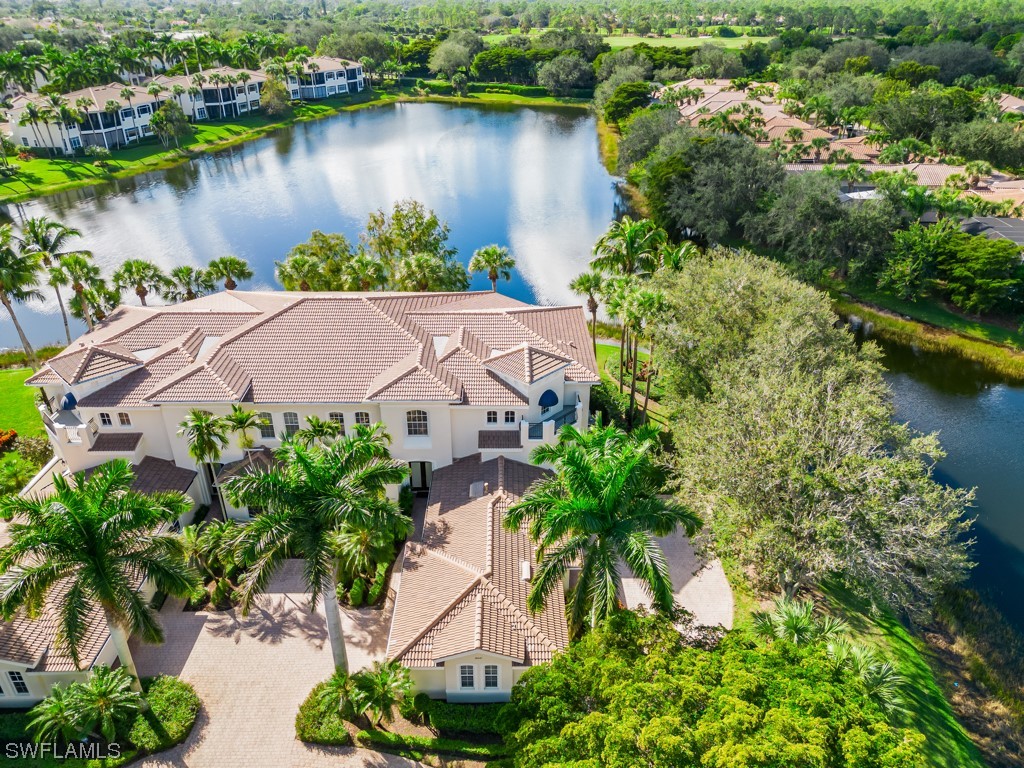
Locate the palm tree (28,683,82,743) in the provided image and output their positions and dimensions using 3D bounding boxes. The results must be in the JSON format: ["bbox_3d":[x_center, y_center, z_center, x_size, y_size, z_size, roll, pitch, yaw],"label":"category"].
[{"bbox_3d":[-19.683,15.022,31.092,2.392,2.890,2.392,0,29,0],"label":"palm tree"}]

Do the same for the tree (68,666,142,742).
[{"bbox_3d":[-17.277,13.915,30.366,3.000,2.900,3.000,0,30,0],"label":"tree"}]

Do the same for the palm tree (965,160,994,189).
[{"bbox_3d":[62.528,-25.890,95.578,3.720,8.180,3.720,0,30,0],"label":"palm tree"}]

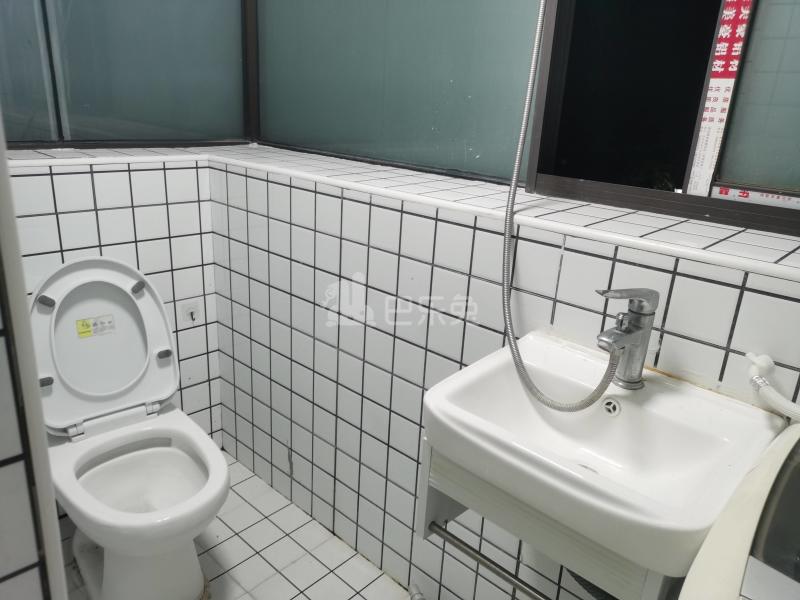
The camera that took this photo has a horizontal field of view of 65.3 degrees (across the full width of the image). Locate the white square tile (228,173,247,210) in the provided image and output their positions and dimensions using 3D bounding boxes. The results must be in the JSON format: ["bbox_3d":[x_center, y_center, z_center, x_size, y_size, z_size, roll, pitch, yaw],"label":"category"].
[{"bbox_3d":[-0.470,-0.318,1.826,0.098,0.098,0.010,19,25,39],"label":"white square tile"}]

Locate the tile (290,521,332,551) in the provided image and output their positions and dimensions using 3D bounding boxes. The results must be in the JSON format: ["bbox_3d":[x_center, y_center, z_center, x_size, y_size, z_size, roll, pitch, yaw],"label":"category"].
[{"bbox_3d":[-0.260,0.696,1.833,0.099,0.010,0.099,19,25,39],"label":"tile"}]

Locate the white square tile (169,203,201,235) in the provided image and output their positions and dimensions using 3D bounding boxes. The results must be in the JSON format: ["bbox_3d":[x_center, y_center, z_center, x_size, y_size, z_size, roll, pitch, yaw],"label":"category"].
[{"bbox_3d":[-0.650,-0.243,1.883,0.097,0.097,0.010,-14,25,-41],"label":"white square tile"}]

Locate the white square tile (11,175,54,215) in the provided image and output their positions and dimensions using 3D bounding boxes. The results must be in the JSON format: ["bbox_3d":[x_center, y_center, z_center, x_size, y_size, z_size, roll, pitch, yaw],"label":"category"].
[{"bbox_3d":[-0.937,-0.265,1.591,0.098,0.098,0.009,-14,26,-41],"label":"white square tile"}]

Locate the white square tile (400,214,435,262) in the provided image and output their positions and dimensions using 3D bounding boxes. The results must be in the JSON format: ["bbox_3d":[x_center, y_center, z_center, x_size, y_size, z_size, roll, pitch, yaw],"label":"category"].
[{"bbox_3d":[0.043,-0.137,1.385,0.098,0.098,0.009,19,25,39],"label":"white square tile"}]

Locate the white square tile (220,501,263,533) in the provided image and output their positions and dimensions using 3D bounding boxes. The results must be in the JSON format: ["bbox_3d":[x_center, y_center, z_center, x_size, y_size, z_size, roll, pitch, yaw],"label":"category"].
[{"bbox_3d":[-0.477,0.664,1.890,0.099,0.010,0.099,19,25,39],"label":"white square tile"}]

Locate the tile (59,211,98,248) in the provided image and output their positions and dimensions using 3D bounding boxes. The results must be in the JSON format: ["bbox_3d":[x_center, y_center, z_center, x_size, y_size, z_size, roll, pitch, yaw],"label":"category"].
[{"bbox_3d":[-0.868,-0.188,1.685,0.097,0.097,0.010,-14,25,-41],"label":"tile"}]

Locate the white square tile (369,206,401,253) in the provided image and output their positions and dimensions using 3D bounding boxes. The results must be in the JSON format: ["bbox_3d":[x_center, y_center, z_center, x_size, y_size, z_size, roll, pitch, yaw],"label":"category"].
[{"bbox_3d":[-0.030,-0.162,1.440,0.097,0.097,0.010,19,25,39],"label":"white square tile"}]

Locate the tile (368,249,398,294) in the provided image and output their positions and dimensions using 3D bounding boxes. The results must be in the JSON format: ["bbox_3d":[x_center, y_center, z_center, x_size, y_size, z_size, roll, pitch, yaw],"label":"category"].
[{"bbox_3d":[-0.036,-0.068,1.479,0.097,0.097,0.010,19,25,39],"label":"tile"}]

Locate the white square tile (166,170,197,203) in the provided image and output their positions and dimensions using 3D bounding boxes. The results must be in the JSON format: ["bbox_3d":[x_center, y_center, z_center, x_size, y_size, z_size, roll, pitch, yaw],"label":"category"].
[{"bbox_3d":[-0.648,-0.339,1.857,0.098,0.098,0.010,-15,26,-42],"label":"white square tile"}]

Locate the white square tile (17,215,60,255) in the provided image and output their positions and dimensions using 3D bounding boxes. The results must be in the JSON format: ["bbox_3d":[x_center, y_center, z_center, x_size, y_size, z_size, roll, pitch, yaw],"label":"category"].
[{"bbox_3d":[-0.943,-0.170,1.624,0.098,0.098,0.009,-14,26,-41],"label":"white square tile"}]

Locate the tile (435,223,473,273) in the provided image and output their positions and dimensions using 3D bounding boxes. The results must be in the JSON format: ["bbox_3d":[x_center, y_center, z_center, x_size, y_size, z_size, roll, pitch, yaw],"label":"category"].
[{"bbox_3d":[0.116,-0.111,1.314,0.097,0.097,0.010,19,25,39],"label":"tile"}]

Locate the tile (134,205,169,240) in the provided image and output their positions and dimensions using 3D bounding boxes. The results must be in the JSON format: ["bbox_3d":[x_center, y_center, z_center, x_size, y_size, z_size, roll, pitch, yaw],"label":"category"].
[{"bbox_3d":[-0.727,-0.227,1.823,0.097,0.097,0.010,-14,26,-41],"label":"tile"}]

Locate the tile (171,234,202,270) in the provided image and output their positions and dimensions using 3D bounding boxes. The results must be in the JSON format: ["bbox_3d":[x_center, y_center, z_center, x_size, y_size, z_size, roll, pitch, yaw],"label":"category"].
[{"bbox_3d":[-0.660,-0.151,1.922,0.097,0.097,0.010,-14,26,-41],"label":"tile"}]

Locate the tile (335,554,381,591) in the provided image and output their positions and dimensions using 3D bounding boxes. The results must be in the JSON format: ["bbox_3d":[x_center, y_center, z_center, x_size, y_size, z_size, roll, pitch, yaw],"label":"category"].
[{"bbox_3d":[-0.114,0.746,1.701,0.097,0.010,0.097,19,25,39],"label":"tile"}]

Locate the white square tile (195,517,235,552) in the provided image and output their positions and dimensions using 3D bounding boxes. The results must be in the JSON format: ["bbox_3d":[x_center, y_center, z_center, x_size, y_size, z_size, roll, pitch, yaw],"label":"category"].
[{"bbox_3d":[-0.542,0.684,1.814,0.097,0.010,0.097,20,27,39],"label":"white square tile"}]

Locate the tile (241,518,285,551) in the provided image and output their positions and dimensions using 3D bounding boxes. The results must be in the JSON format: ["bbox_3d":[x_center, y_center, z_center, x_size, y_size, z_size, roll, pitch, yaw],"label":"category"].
[{"bbox_3d":[-0.399,0.687,1.813,0.098,0.009,0.098,19,25,39],"label":"tile"}]

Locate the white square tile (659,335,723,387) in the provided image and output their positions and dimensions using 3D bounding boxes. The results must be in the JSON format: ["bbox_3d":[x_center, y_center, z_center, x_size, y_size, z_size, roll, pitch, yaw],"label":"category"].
[{"bbox_3d":[0.477,0.112,1.032,0.098,0.098,0.010,19,25,39],"label":"white square tile"}]

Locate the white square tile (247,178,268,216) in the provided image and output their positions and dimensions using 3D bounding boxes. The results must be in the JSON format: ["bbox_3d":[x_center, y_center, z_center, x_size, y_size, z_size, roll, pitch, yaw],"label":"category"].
[{"bbox_3d":[-0.397,-0.292,1.763,0.098,0.098,0.009,19,25,39],"label":"white square tile"}]

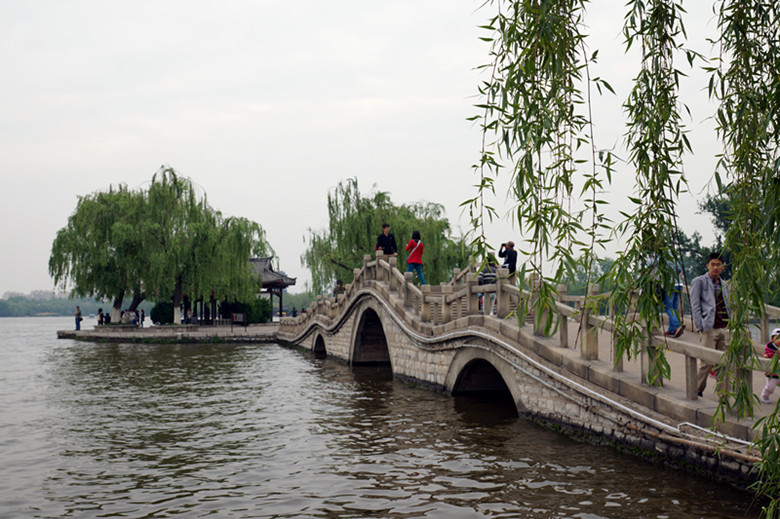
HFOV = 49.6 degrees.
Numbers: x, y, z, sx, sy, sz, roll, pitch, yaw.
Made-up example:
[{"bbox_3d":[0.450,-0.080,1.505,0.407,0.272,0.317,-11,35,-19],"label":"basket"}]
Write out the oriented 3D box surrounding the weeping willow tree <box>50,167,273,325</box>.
[{"bbox_3d":[-15.830,-0.900,58.500,15.200,11.000,11.500,0,-4,0],"label":"weeping willow tree"}]

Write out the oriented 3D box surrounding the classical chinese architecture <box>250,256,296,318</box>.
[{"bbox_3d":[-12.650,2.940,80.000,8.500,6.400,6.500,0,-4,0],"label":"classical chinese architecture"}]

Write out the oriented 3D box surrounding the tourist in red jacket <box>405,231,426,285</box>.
[{"bbox_3d":[0.740,-0.010,24.600,0.530,1.630,0.420,1,-4,-14],"label":"tourist in red jacket"}]

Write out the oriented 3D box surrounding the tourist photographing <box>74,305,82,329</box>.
[{"bbox_3d":[-21.770,4.120,59.000,0.520,1.720,0.500,1,-4,-10],"label":"tourist photographing"}]

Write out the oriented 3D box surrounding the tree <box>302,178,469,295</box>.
[{"bbox_3d":[-0.300,-0.330,56.000,11.000,10.000,10.000,0,-4,0],"label":"tree"}]

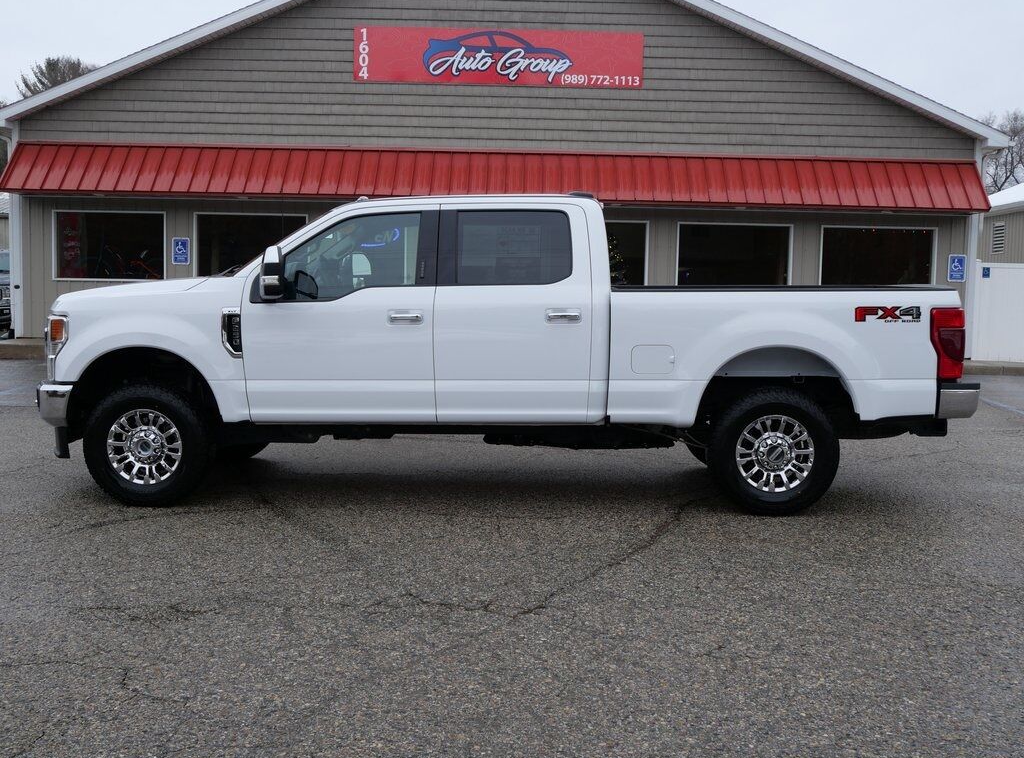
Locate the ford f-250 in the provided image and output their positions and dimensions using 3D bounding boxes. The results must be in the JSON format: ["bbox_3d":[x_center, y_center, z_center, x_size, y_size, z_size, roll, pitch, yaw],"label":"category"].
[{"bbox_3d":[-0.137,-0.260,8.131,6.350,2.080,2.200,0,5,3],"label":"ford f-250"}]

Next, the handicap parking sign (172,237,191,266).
[{"bbox_3d":[-5.665,-2.190,19.250,0.305,0.457,0.020,1,5,0],"label":"handicap parking sign"}]

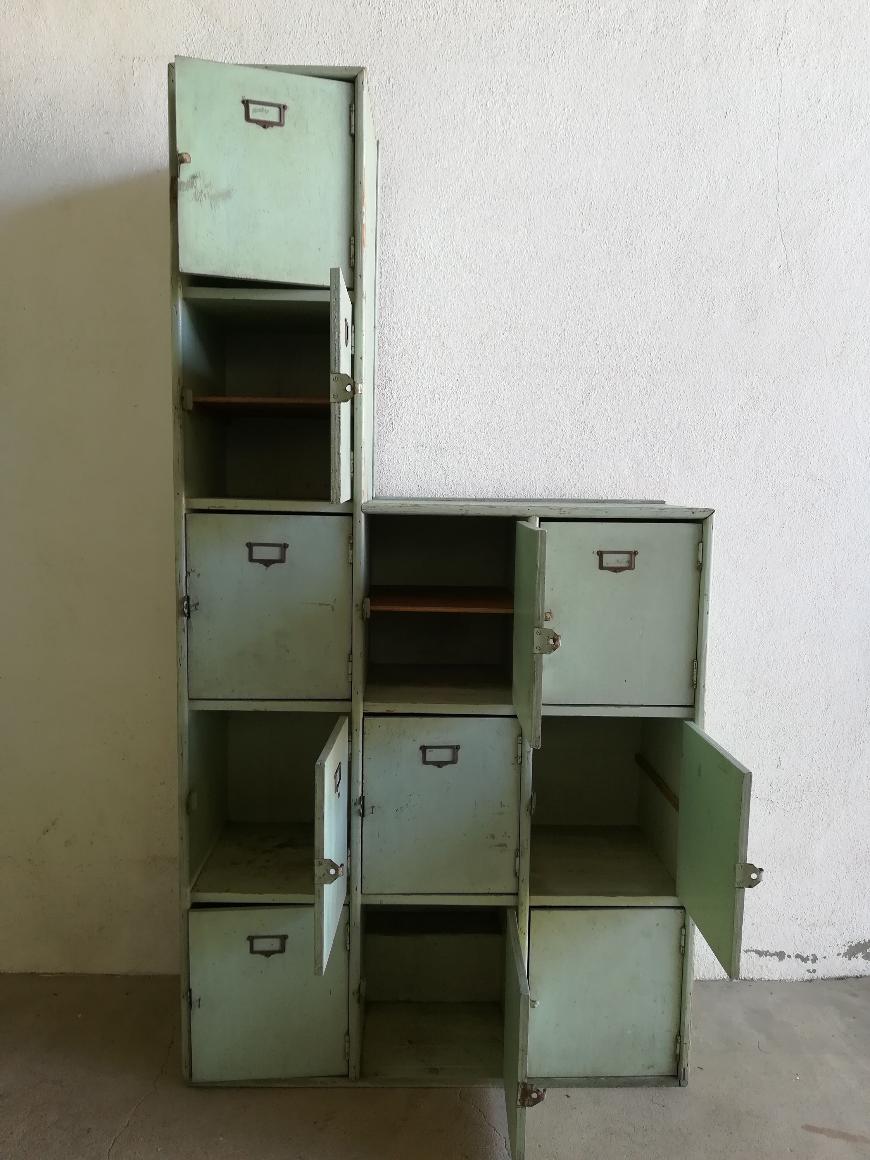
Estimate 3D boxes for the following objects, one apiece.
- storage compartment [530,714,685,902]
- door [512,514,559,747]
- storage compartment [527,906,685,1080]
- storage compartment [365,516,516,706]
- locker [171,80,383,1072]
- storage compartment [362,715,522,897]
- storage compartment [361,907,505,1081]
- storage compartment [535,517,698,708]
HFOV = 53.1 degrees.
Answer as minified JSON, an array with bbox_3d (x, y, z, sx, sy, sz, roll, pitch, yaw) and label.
[{"bbox_3d":[0.383,0.476,2.112,0.344,0.408,0.412,1,6,-1],"label":"storage compartment"},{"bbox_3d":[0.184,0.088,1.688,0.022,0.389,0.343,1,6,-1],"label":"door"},{"bbox_3d":[0.376,0.905,2.158,0.344,0.407,0.412,1,6,-1],"label":"storage compartment"},{"bbox_3d":[0.017,0.046,2.060,0.348,0.403,0.412,1,6,-1],"label":"storage compartment"},{"bbox_3d":[-0.353,0.037,2.055,0.396,2.176,0.436,1,6,-1],"label":"locker"},{"bbox_3d":[0.008,0.427,1.911,0.314,0.370,0.374,1,6,-2],"label":"storage compartment"},{"bbox_3d":[0.003,0.899,2.151,0.348,0.407,0.412,1,6,-1],"label":"storage compartment"},{"bbox_3d":[0.390,0.051,2.067,0.344,0.403,0.412,1,6,-1],"label":"storage compartment"}]

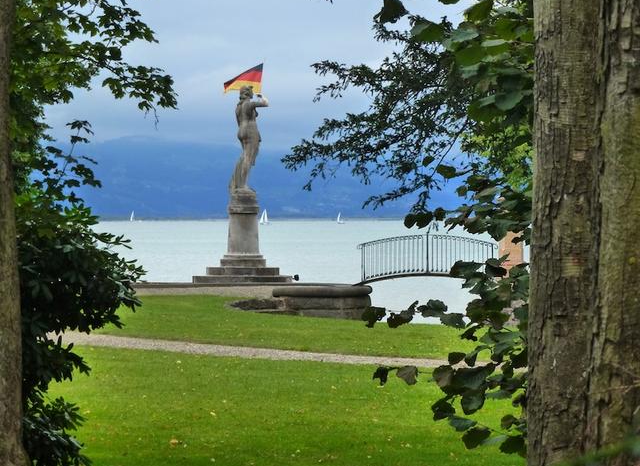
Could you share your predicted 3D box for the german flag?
[{"bbox_3d":[-1.928,-3.844,61.200,0.970,0.732,0.250,0,0,0],"label":"german flag"}]

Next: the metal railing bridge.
[{"bbox_3d":[2.599,0.610,59.500,3.380,1.235,1.200,0,0,4],"label":"metal railing bridge"}]

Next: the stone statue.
[{"bbox_3d":[-1.773,-2.332,61.000,0.800,2.594,0.750,0,0,41],"label":"stone statue"}]

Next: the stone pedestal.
[{"bbox_3d":[-1.904,0.053,61.000,2.400,2.333,2.400,0,0,2],"label":"stone pedestal"}]

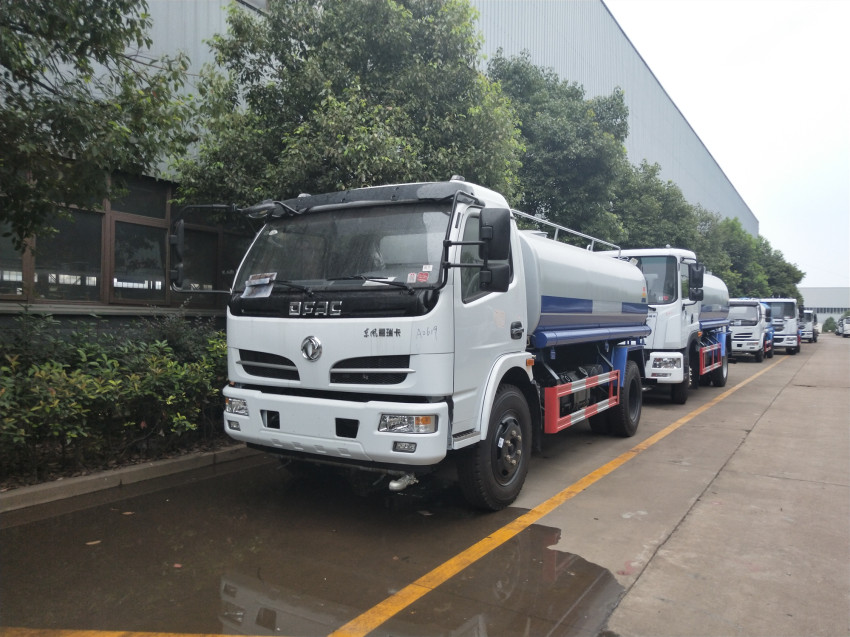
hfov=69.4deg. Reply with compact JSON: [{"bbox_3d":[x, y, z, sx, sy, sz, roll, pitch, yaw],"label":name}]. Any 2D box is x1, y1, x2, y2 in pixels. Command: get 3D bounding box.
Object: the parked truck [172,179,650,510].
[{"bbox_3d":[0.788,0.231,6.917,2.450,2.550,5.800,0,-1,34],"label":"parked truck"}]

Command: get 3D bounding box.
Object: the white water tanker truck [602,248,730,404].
[{"bbox_3d":[5.150,0.179,13.685,2.420,2.820,6.200,0,-1,34],"label":"white water tanker truck"}]

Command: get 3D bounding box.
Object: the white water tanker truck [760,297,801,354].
[{"bbox_3d":[18.853,0.457,33.093,2.400,2.750,6.200,0,-1,34],"label":"white water tanker truck"}]

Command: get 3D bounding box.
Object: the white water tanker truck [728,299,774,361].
[{"bbox_3d":[13.401,0.492,26.148,2.350,2.500,5.900,0,-1,34],"label":"white water tanker truck"}]

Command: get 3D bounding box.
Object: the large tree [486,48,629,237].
[{"bbox_3d":[3.477,-2.835,17.534,5.000,8.900,5.000,0,-1,34],"label":"large tree"}]

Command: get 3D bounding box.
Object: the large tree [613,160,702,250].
[{"bbox_3d":[10.113,-2.512,27.528,4.800,8.500,4.800,0,-1,34],"label":"large tree"}]

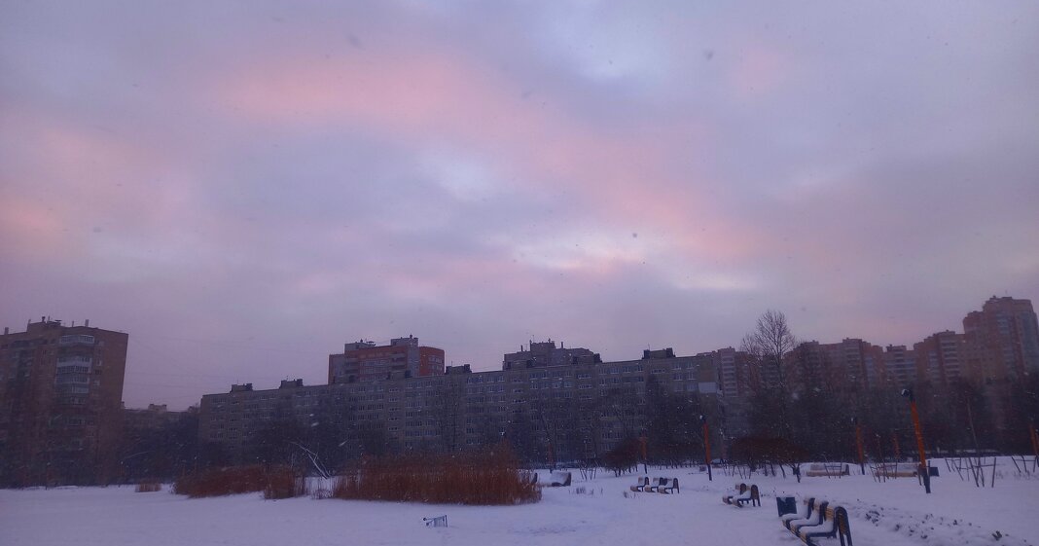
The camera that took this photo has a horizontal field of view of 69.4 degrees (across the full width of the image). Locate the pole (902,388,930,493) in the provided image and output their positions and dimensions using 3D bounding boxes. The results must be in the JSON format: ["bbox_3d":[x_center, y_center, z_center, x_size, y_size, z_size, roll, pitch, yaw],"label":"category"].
[{"bbox_3d":[16.125,6.796,30.499,0.600,4.120,0.280,3,-15,-17],"label":"pole"}]

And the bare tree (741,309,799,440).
[{"bbox_3d":[32.084,14.707,95.018,6.400,19.400,6.200,-1,-14,0],"label":"bare tree"}]

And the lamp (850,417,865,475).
[{"bbox_3d":[25.363,12.993,56.305,0.600,4.170,0.280,3,-15,-17],"label":"lamp"}]

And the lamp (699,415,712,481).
[{"bbox_3d":[12.221,11.521,49.305,0.600,4.170,0.280,3,-15,-17],"label":"lamp"}]

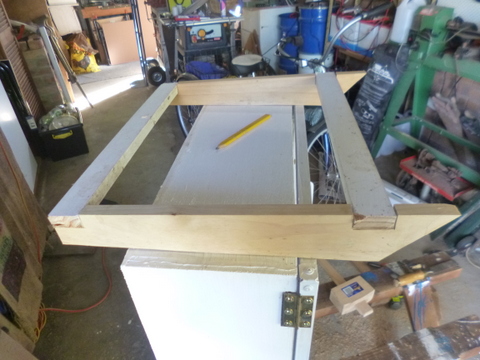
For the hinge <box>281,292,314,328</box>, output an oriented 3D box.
[{"bbox_3d":[0.068,0.157,0.390,0.036,0.065,0.008,1,35,7],"label":"hinge"}]

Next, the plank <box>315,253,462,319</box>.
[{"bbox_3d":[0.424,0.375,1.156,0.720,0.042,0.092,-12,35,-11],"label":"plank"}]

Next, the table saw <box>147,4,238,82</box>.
[{"bbox_3d":[-0.523,-1.866,4.753,0.920,0.820,0.720,-8,35,-6],"label":"table saw"}]

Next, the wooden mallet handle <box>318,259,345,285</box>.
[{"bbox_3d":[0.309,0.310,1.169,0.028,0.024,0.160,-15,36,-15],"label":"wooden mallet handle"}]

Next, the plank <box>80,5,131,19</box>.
[{"bbox_3d":[-2.148,-2.797,5.516,0.850,0.120,0.040,-15,36,-14],"label":"plank"}]

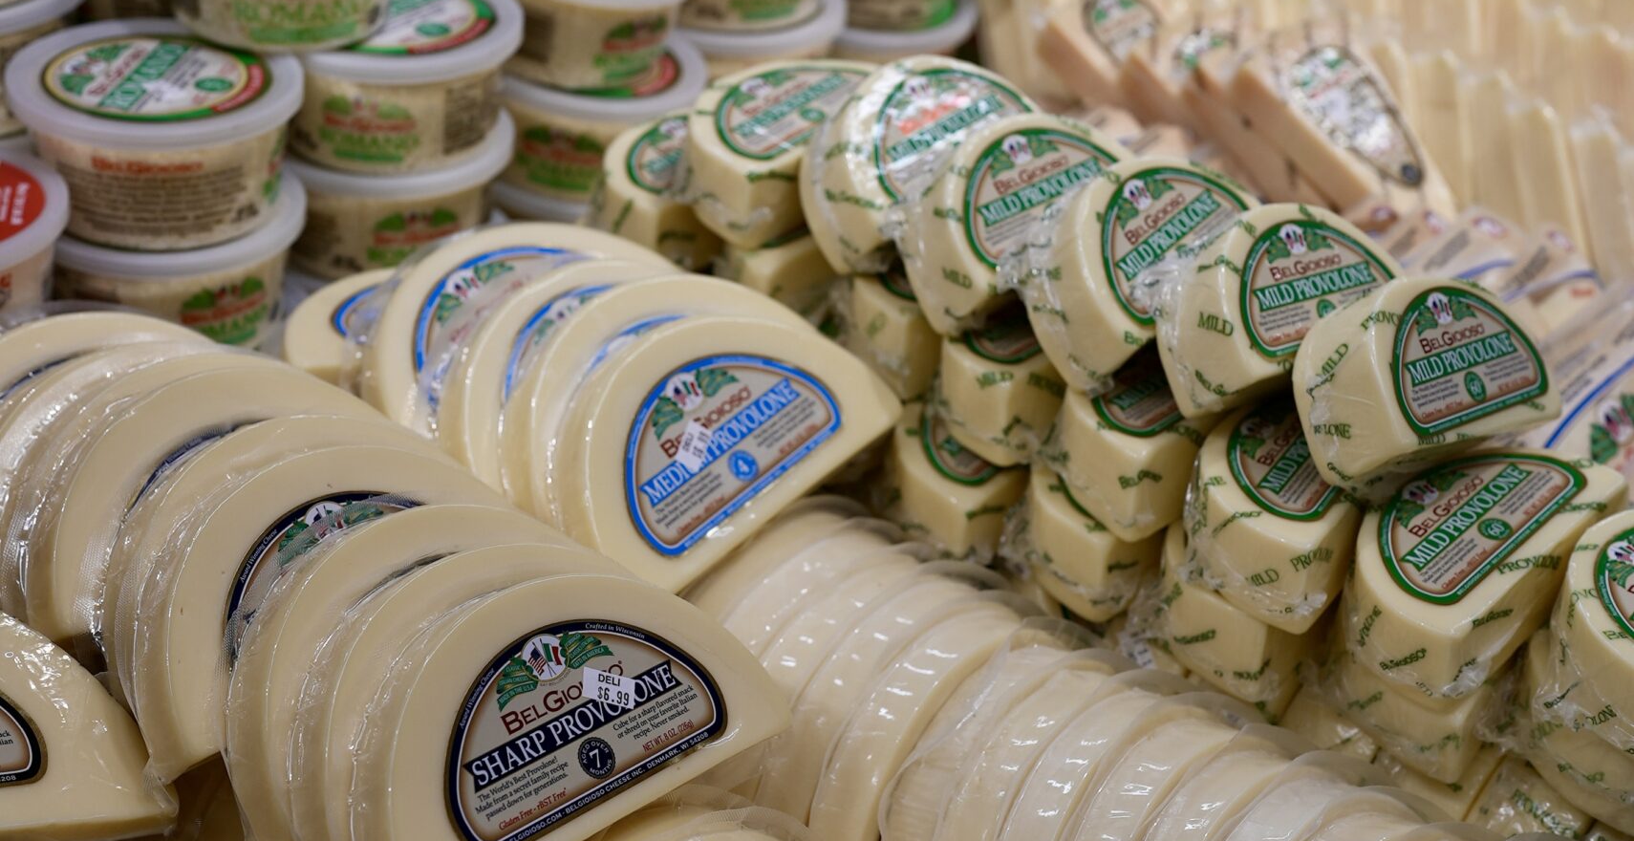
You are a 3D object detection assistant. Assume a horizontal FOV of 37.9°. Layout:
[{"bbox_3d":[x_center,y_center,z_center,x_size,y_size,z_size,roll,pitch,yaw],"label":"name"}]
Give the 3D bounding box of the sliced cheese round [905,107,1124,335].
[{"bbox_3d":[0.090,-0.098,1.066,0.115,0.039,0.070,-26,85,-33],"label":"sliced cheese round"}]

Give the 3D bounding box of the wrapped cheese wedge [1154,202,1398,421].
[{"bbox_3d":[0.177,-0.044,0.911,0.109,0.038,0.068,-15,78,-37],"label":"wrapped cheese wedge"}]

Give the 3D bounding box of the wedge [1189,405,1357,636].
[{"bbox_3d":[0.184,0.026,0.932,0.070,0.039,0.115,23,37,28],"label":"wedge"}]

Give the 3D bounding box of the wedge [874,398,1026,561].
[{"bbox_3d":[0.080,0.020,1.076,0.104,0.043,0.067,-30,45,-33],"label":"wedge"}]

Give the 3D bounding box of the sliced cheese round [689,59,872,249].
[{"bbox_3d":[-0.014,-0.119,1.023,0.068,0.038,0.109,28,43,30],"label":"sliced cheese round"}]

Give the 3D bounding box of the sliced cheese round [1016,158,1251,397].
[{"bbox_3d":[0.120,-0.059,0.870,0.060,0.041,0.103,51,50,1],"label":"sliced cheese round"}]

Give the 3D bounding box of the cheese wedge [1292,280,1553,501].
[{"bbox_3d":[0.246,-0.018,0.977,0.103,0.040,0.068,-8,69,-37],"label":"cheese wedge"}]

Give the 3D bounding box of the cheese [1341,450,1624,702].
[{"bbox_3d":[0.231,0.049,0.854,0.109,0.038,0.068,-35,45,-28],"label":"cheese"}]

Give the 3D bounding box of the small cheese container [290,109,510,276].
[{"bbox_3d":[-0.190,-0.102,1.038,0.117,0.056,0.117,4,30,0],"label":"small cheese container"}]

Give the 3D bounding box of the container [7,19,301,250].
[{"bbox_3d":[-0.266,-0.115,0.969,0.117,0.058,0.117,3,30,-2],"label":"container"}]

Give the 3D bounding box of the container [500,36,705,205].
[{"bbox_3d":[-0.114,-0.156,1.175,0.115,0.059,0.115,6,31,0],"label":"container"}]

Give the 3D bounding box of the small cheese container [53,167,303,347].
[{"bbox_3d":[-0.276,-0.071,1.015,0.115,0.059,0.115,6,31,0],"label":"small cheese container"}]

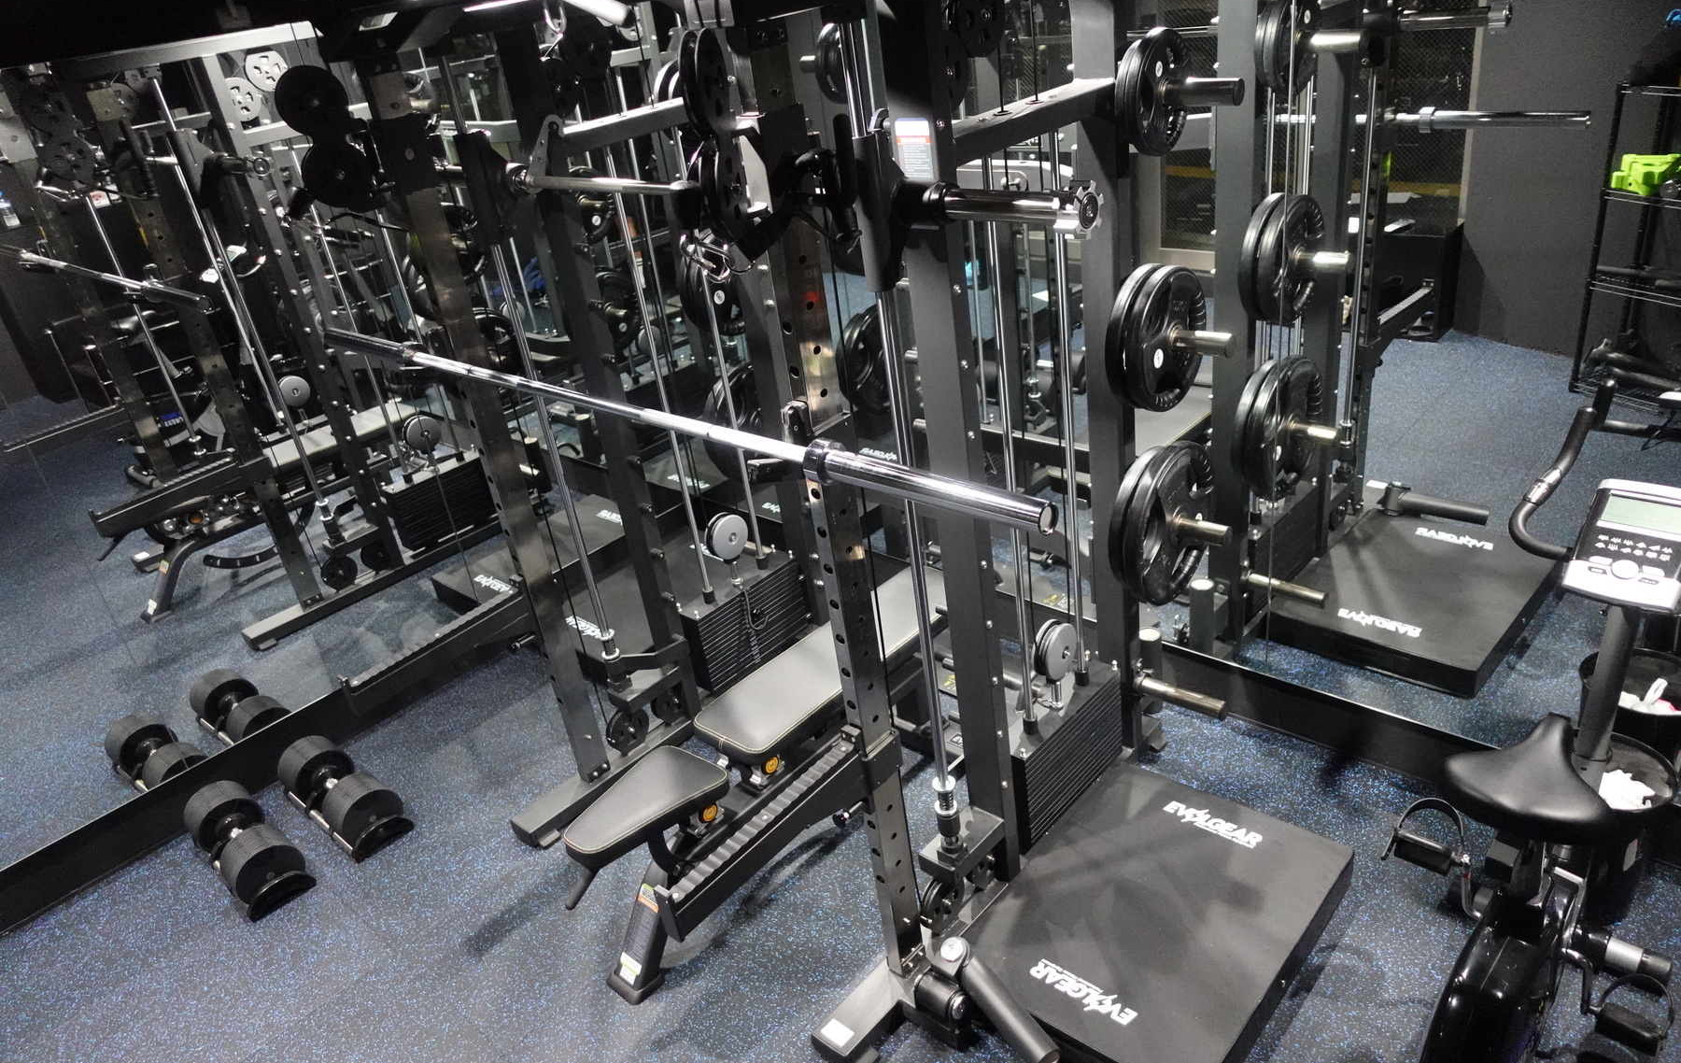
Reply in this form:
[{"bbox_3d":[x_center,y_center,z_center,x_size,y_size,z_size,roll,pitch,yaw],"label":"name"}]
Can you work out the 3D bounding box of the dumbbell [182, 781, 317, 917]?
[{"bbox_3d":[-1.693,0.877,3.172,0.475,0.183,0.180,19,39,42],"label":"dumbbell"}]

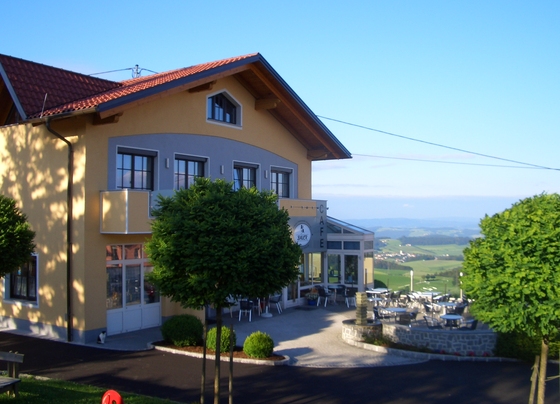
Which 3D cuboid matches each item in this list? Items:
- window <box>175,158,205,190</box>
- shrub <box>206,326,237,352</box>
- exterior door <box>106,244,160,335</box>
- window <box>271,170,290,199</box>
[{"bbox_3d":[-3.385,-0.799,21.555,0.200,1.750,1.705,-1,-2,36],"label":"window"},{"bbox_3d":[-1.672,3.911,16.220,0.860,0.684,0.834,0,-2,0],"label":"shrub"},{"bbox_3d":[-4.919,2.916,19.265,0.120,2.900,2.330,-1,-2,35],"label":"exterior door"},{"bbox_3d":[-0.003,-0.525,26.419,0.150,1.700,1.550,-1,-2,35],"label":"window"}]

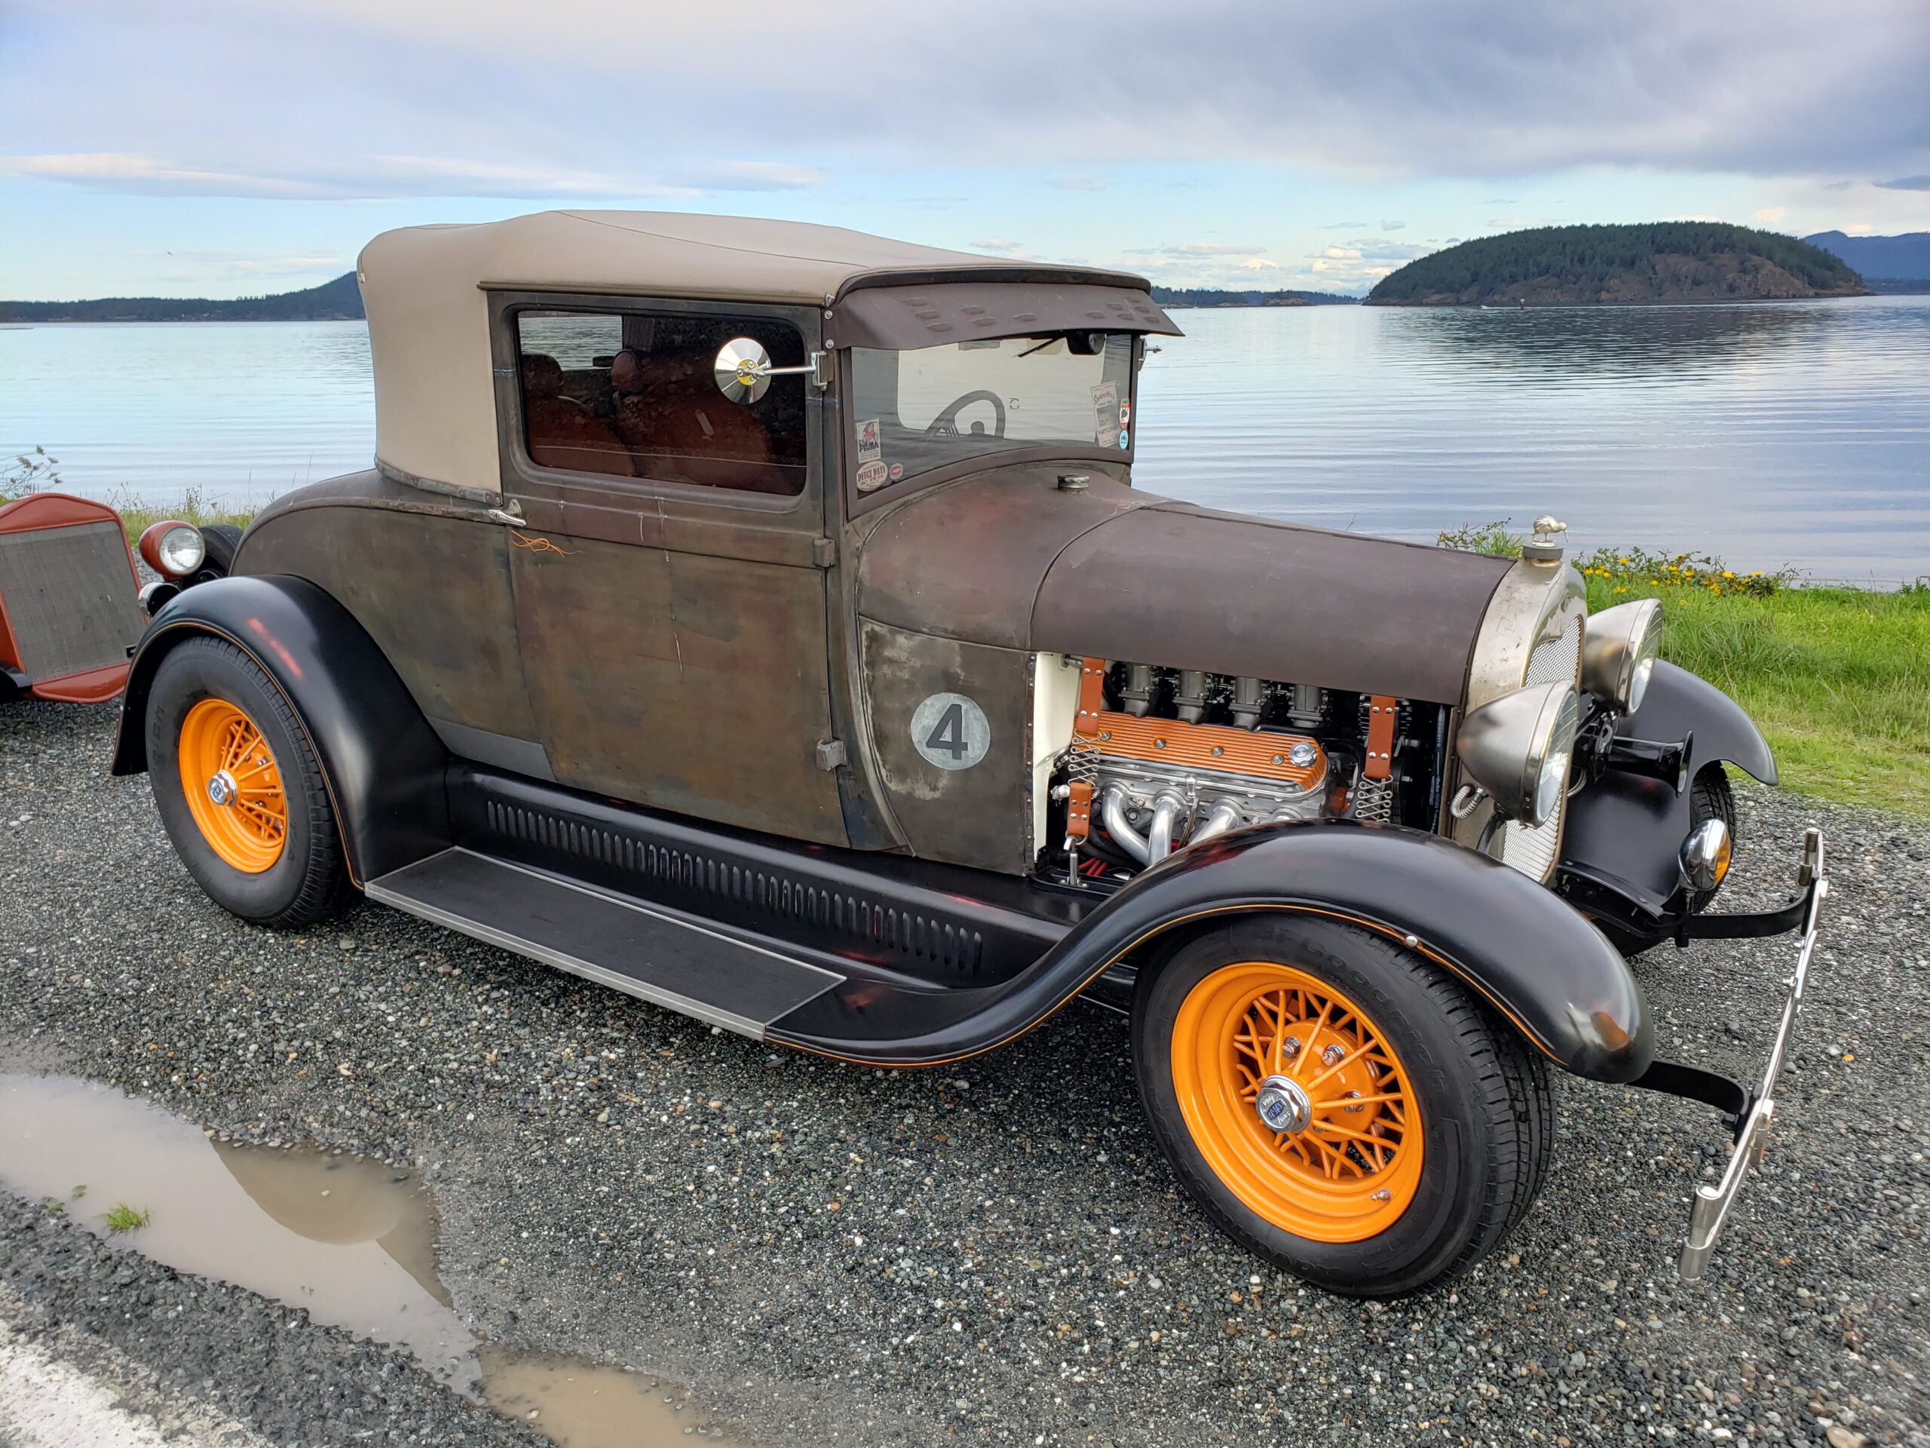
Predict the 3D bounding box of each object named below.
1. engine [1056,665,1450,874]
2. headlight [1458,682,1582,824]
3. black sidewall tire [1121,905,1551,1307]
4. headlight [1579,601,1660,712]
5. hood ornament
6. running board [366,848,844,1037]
[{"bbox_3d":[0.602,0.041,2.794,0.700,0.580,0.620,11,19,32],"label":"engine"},{"bbox_3d":[0.814,0.035,2.185,0.165,0.232,0.230,11,19,32],"label":"headlight"},{"bbox_3d":[0.537,0.516,2.136,0.630,0.630,0.195,16,22,42],"label":"black sidewall tire"},{"bbox_3d":[1.222,-0.134,2.774,0.165,0.232,0.230,11,19,32],"label":"headlight"},{"bbox_3d":[0.978,-0.308,2.433,0.078,0.082,0.067,11,19,32],"label":"hood ornament"},{"bbox_3d":[-0.766,0.432,2.961,1.140,0.040,0.235,11,19,32],"label":"running board"}]

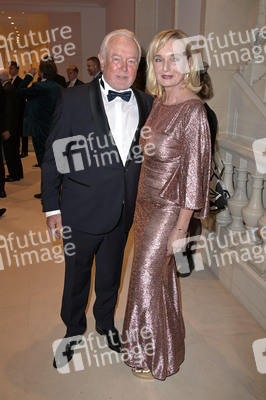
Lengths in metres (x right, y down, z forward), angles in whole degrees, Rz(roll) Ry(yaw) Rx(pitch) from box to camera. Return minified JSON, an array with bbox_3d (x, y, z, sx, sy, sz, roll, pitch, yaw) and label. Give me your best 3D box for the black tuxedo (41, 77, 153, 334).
[{"bbox_3d":[-0.185,0.161,1.868,0.580,1.520,0.330,-5,21,-13],"label":"black tuxedo"}]

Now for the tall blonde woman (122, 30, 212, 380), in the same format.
[{"bbox_3d":[0.170,0.112,1.754,0.450,1.790,0.390,9,22,23],"label":"tall blonde woman"}]

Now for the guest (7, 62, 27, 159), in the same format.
[{"bbox_3d":[-2.343,-1.741,6.816,0.330,1.810,0.500,-19,27,-42],"label":"guest"}]

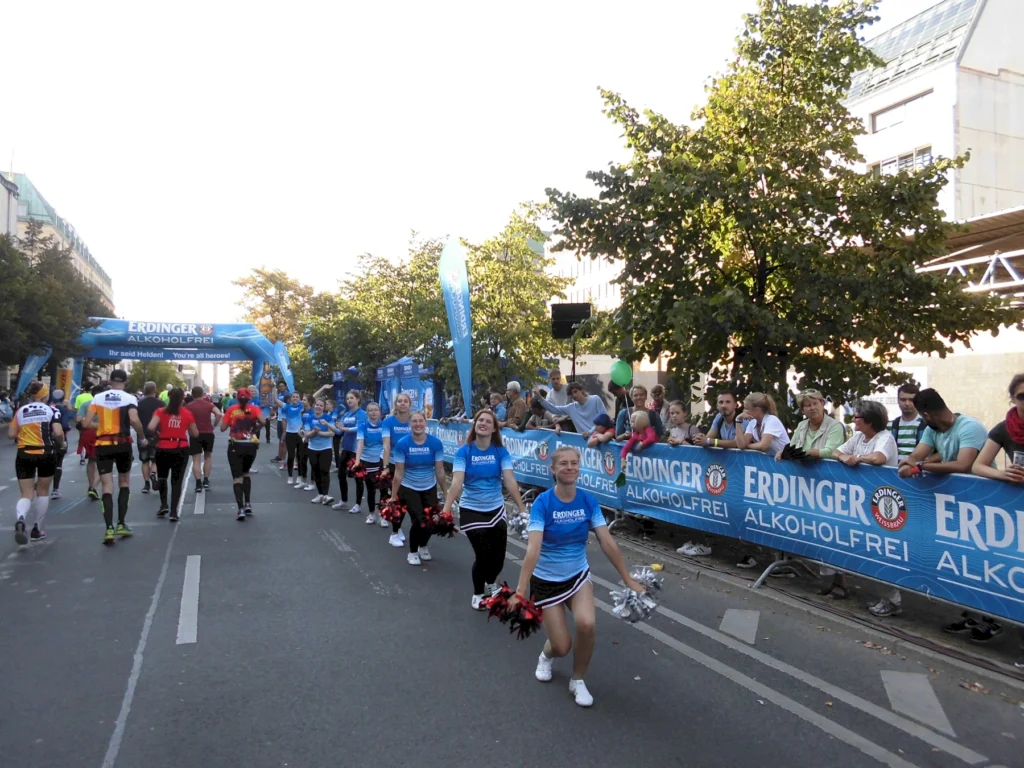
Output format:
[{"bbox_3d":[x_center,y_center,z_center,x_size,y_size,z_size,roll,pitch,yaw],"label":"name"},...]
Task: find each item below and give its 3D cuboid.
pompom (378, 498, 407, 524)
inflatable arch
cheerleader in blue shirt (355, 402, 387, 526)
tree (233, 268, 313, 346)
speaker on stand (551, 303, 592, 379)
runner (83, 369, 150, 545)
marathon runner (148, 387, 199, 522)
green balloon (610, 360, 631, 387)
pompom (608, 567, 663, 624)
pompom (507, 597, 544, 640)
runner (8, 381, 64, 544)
[{"bbox_3d":[-1.119,1.184,7.200,0.260,0.240,0.250,1,-1,-6],"label":"pompom"},{"bbox_3d":[-17.232,-0.427,38.873,10.286,5.300,1.400,1,-1,-22],"label":"inflatable arch"},{"bbox_3d":[-1.802,0.993,9.733,0.460,1.517,0.420,1,-1,-7],"label":"cheerleader in blue shirt"},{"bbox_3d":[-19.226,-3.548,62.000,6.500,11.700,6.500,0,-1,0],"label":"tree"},{"bbox_3d":[1.014,0.198,13.000,0.680,3.130,0.550,0,-1,12],"label":"speaker on stand"},{"bbox_3d":[-4.377,0.766,8.487,0.640,1.865,0.550,1,-1,-22],"label":"runner"},{"bbox_3d":[-4.313,0.883,9.800,0.590,1.680,0.460,0,-1,-22],"label":"marathon runner"},{"bbox_3d":[1.167,-0.112,8.200,0.235,0.280,0.235,1,-1,0],"label":"green balloon"},{"bbox_3d":[0.639,1.094,3.980,0.270,0.280,0.260,1,-1,-6],"label":"pompom"},{"bbox_3d":[0.072,1.250,4.100,0.210,0.235,0.210,0,-1,0],"label":"pompom"},{"bbox_3d":[-5.132,0.841,8.300,0.540,1.730,0.520,0,-1,-22],"label":"runner"}]

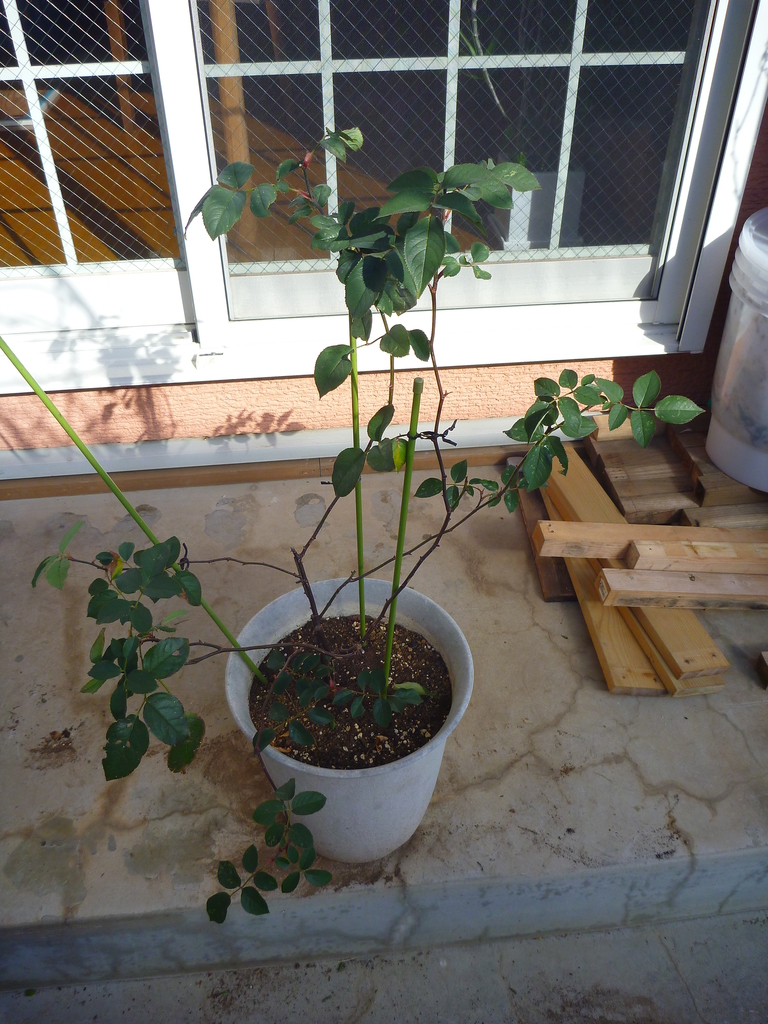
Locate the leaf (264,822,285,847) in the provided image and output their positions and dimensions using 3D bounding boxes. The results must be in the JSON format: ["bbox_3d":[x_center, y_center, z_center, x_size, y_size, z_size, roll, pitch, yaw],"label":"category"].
[{"bbox_3d":[-0.132,0.392,1.005,0.023,0.010,0.031,30,56,17],"label":"leaf"}]

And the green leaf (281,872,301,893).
[{"bbox_3d":[-0.098,0.386,0.865,0.016,0.005,0.027,32,54,23],"label":"green leaf"}]

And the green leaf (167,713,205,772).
[{"bbox_3d":[-0.206,0.239,0.860,0.034,0.011,0.063,21,64,-2],"label":"green leaf"}]

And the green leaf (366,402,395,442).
[{"bbox_3d":[-0.001,-0.096,0.887,0.022,0.013,0.048,21,68,9],"label":"green leaf"}]

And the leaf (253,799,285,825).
[{"bbox_3d":[-0.123,0.319,0.880,0.037,0.006,0.025,-17,64,-15],"label":"leaf"}]

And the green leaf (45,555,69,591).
[{"bbox_3d":[-0.332,0.062,0.840,0.024,0.009,0.035,6,73,-17],"label":"green leaf"}]

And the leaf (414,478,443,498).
[{"bbox_3d":[0.048,-0.025,0.900,0.035,0.007,0.021,-24,65,-9],"label":"leaf"}]

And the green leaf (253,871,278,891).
[{"bbox_3d":[-0.124,0.385,0.865,0.031,0.006,0.017,23,51,16],"label":"green leaf"}]

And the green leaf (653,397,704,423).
[{"bbox_3d":[0.321,-0.110,0.900,0.052,0.032,0.010,3,-4,11],"label":"green leaf"}]

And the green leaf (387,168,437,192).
[{"bbox_3d":[0.022,-0.270,0.674,0.043,0.012,0.031,-7,60,-16],"label":"green leaf"}]

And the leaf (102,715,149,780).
[{"bbox_3d":[-0.272,0.248,0.873,0.044,0.071,0.014,22,-4,-5],"label":"leaf"}]

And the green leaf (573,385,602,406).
[{"bbox_3d":[0.214,-0.122,0.870,0.033,0.006,0.021,26,84,15],"label":"green leaf"}]

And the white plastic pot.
[{"bbox_3d":[-0.039,0.295,1.095,0.307,0.274,0.307,-1,39,0],"label":"white plastic pot"}]

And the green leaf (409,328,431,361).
[{"bbox_3d":[0.036,-0.169,0.835,0.018,0.036,0.006,-32,-3,1],"label":"green leaf"}]

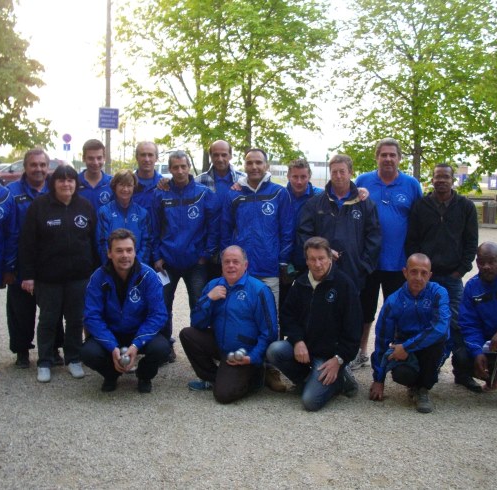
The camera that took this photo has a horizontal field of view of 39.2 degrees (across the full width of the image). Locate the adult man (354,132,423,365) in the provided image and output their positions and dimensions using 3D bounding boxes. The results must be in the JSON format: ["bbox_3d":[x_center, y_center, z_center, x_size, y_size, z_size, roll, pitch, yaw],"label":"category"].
[{"bbox_3d":[1.159,0.079,5.740,0.620,1.880,0.450,2,6,10],"label":"adult man"}]

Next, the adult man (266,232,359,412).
[{"bbox_3d":[0.456,0.519,4.972,0.620,1.150,0.720,3,6,18],"label":"adult man"}]

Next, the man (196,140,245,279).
[{"bbox_3d":[-0.231,0.077,5.741,0.570,1.839,0.380,1,6,-2],"label":"man"}]

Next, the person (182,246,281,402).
[{"bbox_3d":[-0.139,0.540,5.137,0.640,1.051,0.740,4,7,24],"label":"person"}]

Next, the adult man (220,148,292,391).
[{"bbox_3d":[0.060,0.182,5.175,0.560,1.763,0.400,2,6,4],"label":"adult man"}]

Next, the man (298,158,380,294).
[{"bbox_3d":[0.713,0.175,5.470,0.640,1.730,0.420,2,6,11],"label":"man"}]

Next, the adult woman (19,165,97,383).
[{"bbox_3d":[-1.442,0.201,5.327,0.570,1.620,0.370,-1,7,-17],"label":"adult woman"}]

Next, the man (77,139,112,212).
[{"bbox_3d":[-1.277,0.053,5.791,0.530,1.837,0.360,0,6,-8],"label":"man"}]

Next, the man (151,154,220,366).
[{"bbox_3d":[-0.508,0.115,5.718,0.570,1.745,0.380,1,6,-3],"label":"man"}]

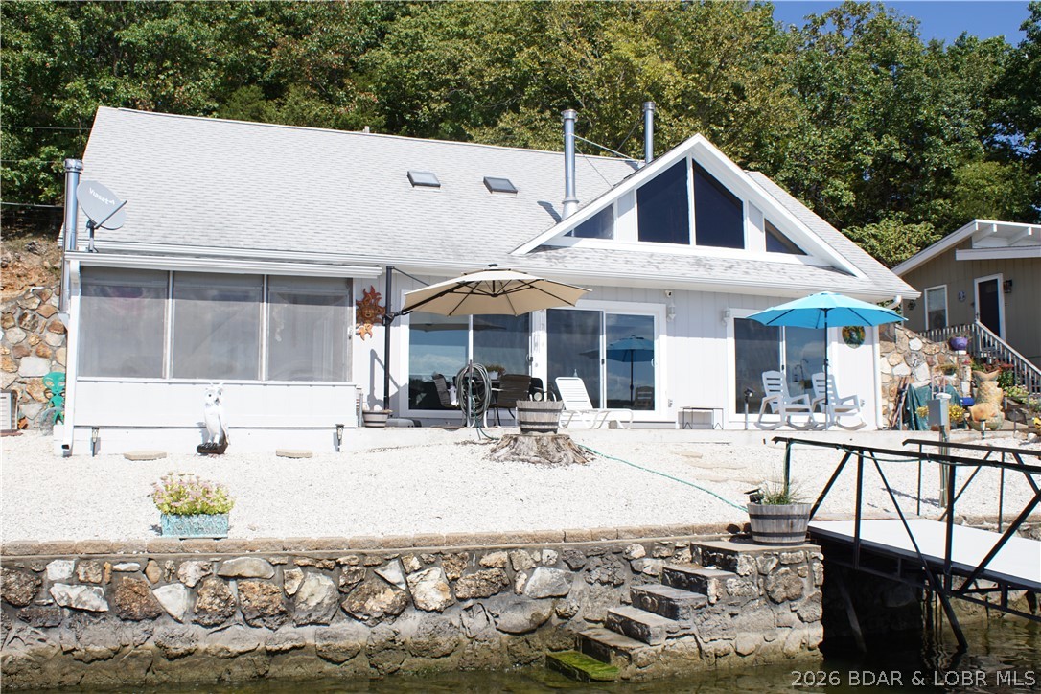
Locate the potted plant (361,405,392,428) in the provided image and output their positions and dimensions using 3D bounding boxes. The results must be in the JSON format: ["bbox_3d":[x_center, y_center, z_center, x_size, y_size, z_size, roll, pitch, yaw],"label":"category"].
[{"bbox_3d":[-2.066,1.014,13.661,0.430,0.330,0.430,2,-6,-17],"label":"potted plant"}]

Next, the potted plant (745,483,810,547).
[{"bbox_3d":[2.541,1.631,9.384,0.650,0.610,0.640,2,-6,-18],"label":"potted plant"}]

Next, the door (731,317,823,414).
[{"bbox_3d":[5.353,0.401,19.502,2.279,2.015,0.100,2,-6,-18],"label":"door"}]

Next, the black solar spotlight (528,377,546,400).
[{"bbox_3d":[0.229,0.592,13.400,0.190,0.310,0.190,0,-6,0],"label":"black solar spotlight"}]

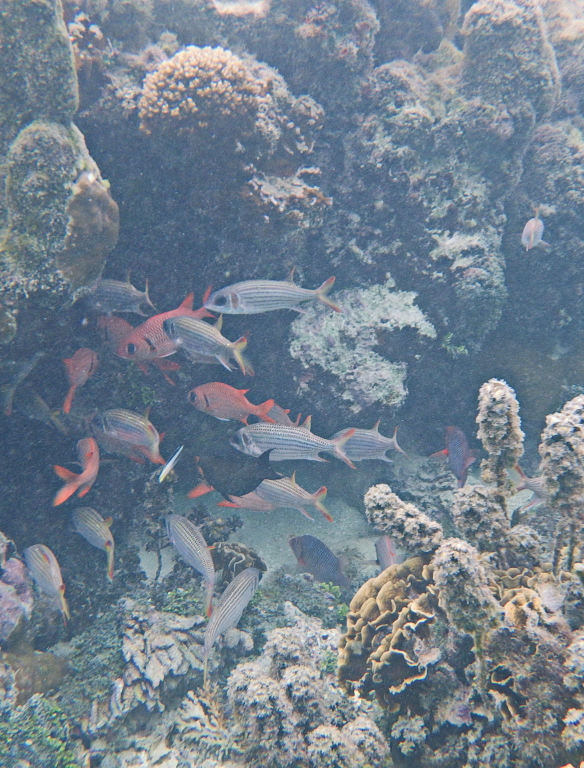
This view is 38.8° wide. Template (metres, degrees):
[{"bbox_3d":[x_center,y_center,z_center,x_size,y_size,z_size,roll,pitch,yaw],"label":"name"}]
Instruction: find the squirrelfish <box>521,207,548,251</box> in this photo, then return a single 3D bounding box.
[{"bbox_3d":[0.512,-0.329,1.750,0.055,0.086,0.215,15,18,11],"label":"squirrelfish"}]

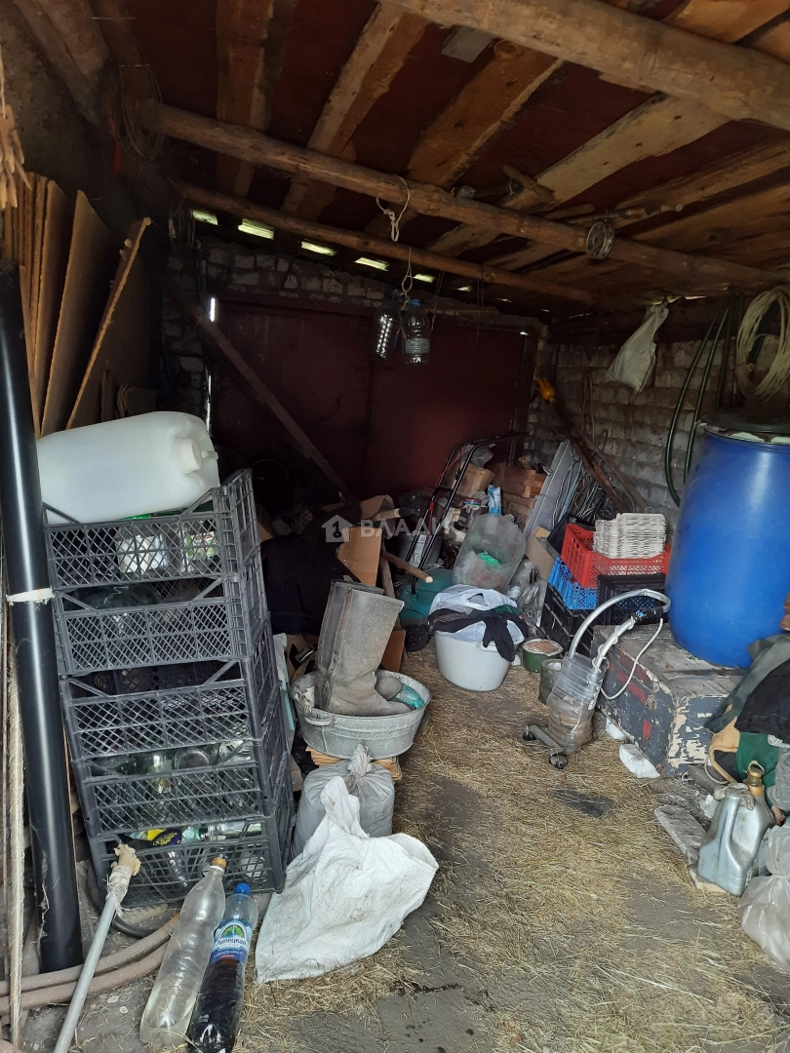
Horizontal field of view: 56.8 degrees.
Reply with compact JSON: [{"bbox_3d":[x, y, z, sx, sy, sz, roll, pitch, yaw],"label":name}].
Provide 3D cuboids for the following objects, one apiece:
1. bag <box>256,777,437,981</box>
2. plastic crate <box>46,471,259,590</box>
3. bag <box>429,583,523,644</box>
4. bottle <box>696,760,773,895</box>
[{"bbox_3d":[-0.100,0.830,1.770,0.430,0.270,0.420,1,13,0],"label":"bag"},{"bbox_3d":[-0.531,0.001,1.628,0.400,0.193,0.306,-5,11,0],"label":"plastic crate"},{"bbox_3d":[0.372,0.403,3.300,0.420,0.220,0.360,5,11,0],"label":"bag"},{"bbox_3d":[0.917,0.777,1.948,0.115,0.295,0.210,13,17,41],"label":"bottle"}]

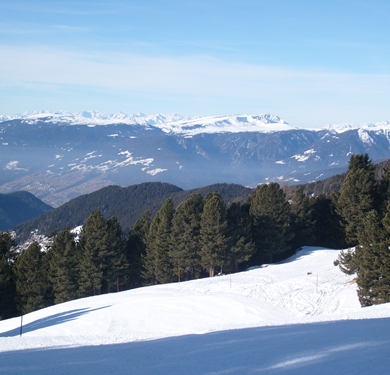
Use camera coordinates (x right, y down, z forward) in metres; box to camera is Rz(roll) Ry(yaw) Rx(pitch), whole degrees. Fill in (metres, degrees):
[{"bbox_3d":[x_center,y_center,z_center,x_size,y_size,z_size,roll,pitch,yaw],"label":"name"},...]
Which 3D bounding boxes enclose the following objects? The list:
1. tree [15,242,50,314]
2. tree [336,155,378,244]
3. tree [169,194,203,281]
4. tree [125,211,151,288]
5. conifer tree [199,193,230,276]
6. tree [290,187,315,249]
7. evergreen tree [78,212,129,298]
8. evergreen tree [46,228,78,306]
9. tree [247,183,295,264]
[{"bbox_3d":[-15.310,8.810,83.000,3.200,7.280,3.040,0,4,0],"label":"tree"},{"bbox_3d":[18.880,2.010,103.000,4.910,11.750,4.660,0,4,0],"label":"tree"},{"bbox_3d":[-1.050,6.270,109.000,4.210,10.840,4.000,0,4,0],"label":"tree"},{"bbox_3d":[-7.180,7.800,110.000,3.750,9.860,3.750,0,3,0],"label":"tree"},{"bbox_3d":[2.330,5.820,108.000,3.680,10.420,3.680,0,3,0],"label":"conifer tree"},{"bbox_3d":[14.880,4.500,122.000,4.020,9.000,4.020,0,3,0],"label":"tree"},{"bbox_3d":[-10.290,7.530,98.000,5.560,9.970,5.280,0,4,0],"label":"evergreen tree"},{"bbox_3d":[-13.380,8.220,89.000,3.030,8.180,2.880,0,4,0],"label":"evergreen tree"},{"bbox_3d":[9.770,4.590,114.000,5.690,10.480,5.690,0,3,0],"label":"tree"}]

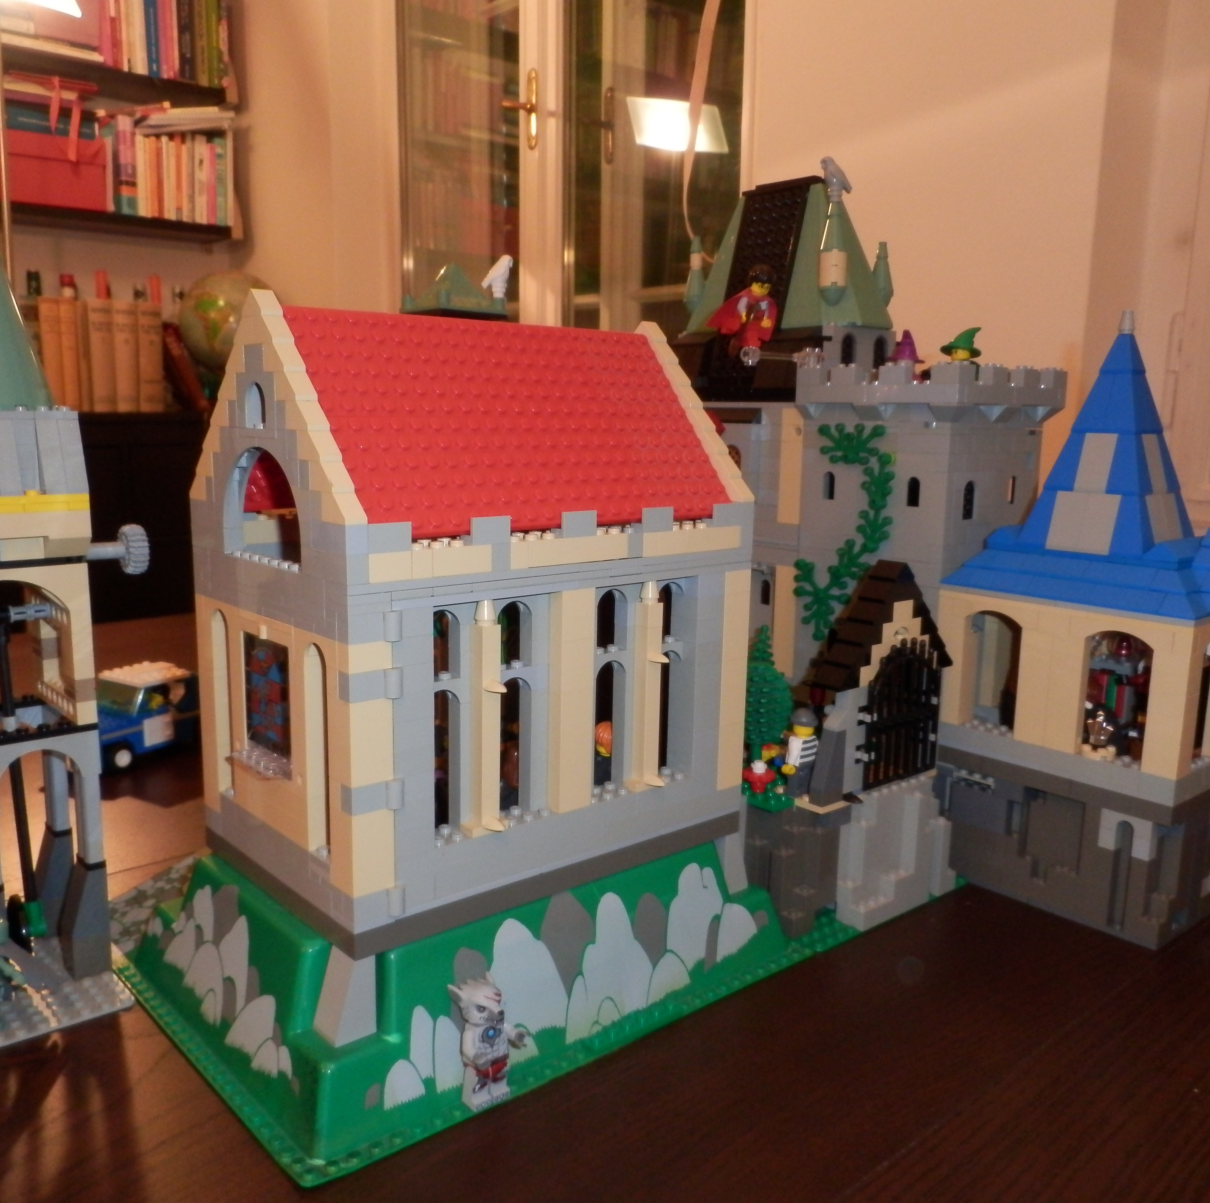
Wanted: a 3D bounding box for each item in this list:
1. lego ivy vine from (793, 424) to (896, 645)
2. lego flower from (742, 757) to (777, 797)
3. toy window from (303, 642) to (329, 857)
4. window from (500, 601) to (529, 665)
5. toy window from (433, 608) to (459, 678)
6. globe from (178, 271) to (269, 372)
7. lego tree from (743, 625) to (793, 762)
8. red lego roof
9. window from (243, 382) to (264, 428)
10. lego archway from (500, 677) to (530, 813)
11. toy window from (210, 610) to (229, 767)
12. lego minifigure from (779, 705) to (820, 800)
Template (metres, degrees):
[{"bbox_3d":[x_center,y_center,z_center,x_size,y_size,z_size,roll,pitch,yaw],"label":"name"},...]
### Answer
[{"bbox_3d":[0.131,-0.037,0.626,0.014,0.126,0.068,-7,12,-40],"label":"lego ivy vine"},{"bbox_3d":[0.074,0.085,0.535,0.015,0.017,0.015,1,9,0],"label":"lego flower"},{"bbox_3d":[-0.096,0.051,0.383,0.008,0.076,0.016,-7,13,-41],"label":"toy window"},{"bbox_3d":[-0.036,0.012,0.413,0.016,0.026,0.007,-7,12,-40],"label":"window"},{"bbox_3d":[-0.060,0.015,0.392,0.016,0.026,0.007,-7,12,-40],"label":"toy window"},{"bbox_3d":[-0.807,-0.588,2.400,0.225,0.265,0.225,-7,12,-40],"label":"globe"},{"bbox_3d":[0.077,0.049,0.559,0.033,0.074,0.033,1,10,0],"label":"lego tree"},{"bbox_3d":[-0.051,-0.074,0.454,0.176,0.080,0.130,-7,13,-41],"label":"red lego roof"},{"bbox_3d":[-0.120,-0.069,0.393,0.008,0.016,0.016,-7,13,-41],"label":"window"},{"bbox_3d":[-0.037,0.054,0.420,0.016,0.054,0.008,-7,13,-41],"label":"lego archway"},{"bbox_3d":[-0.148,0.038,0.442,0.008,0.073,0.016,-7,13,-41],"label":"toy window"},{"bbox_3d":[0.096,0.072,0.540,0.024,0.042,0.013,-7,12,-40],"label":"lego minifigure"}]

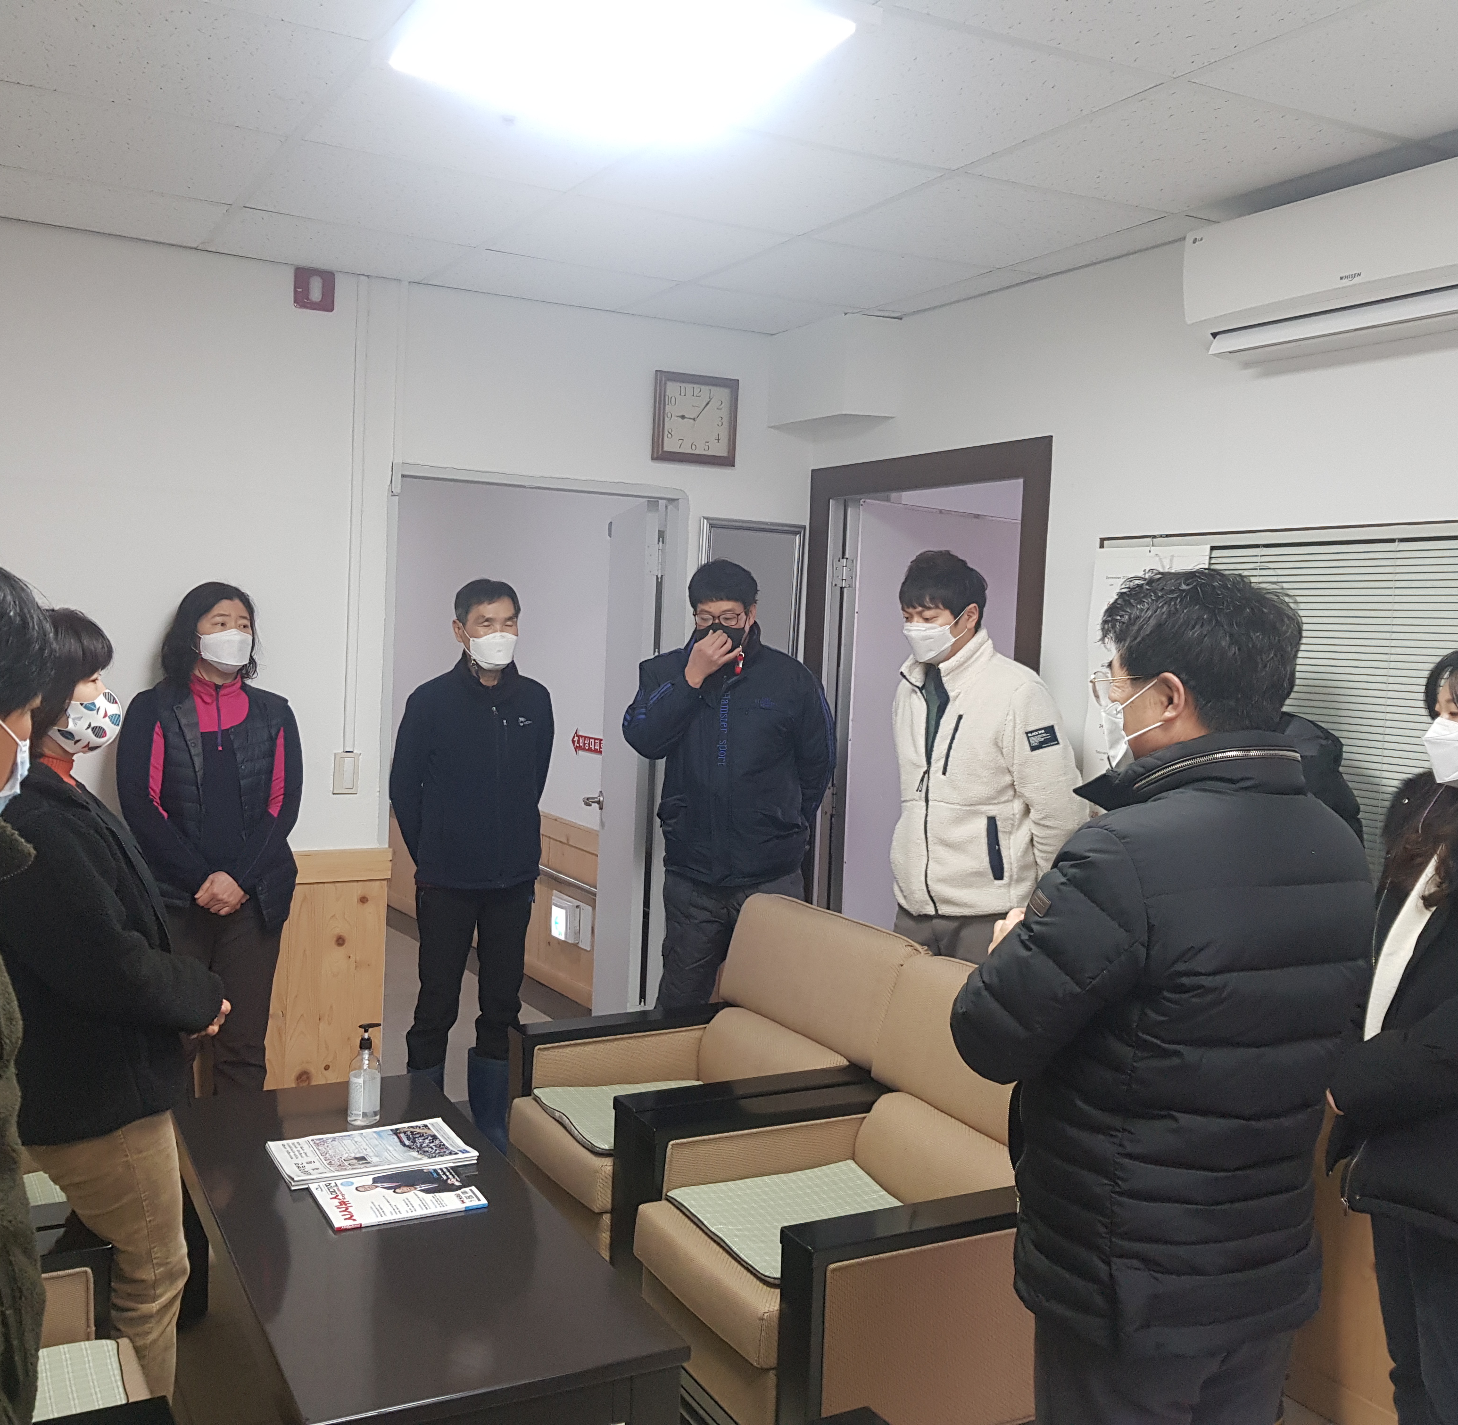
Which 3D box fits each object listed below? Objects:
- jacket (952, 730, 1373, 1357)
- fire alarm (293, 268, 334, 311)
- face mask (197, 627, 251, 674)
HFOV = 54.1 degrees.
[{"bbox_3d":[0.599,0.417,1.950,0.410,0.770,0.570,5,5,43],"label":"jacket"},{"bbox_3d":[-1.139,-1.162,3.930,0.101,0.101,0.045,0,4,-29],"label":"fire alarm"},{"bbox_3d":[-1.254,-0.155,3.550,0.140,0.110,0.090,-1,5,-41],"label":"face mask"}]

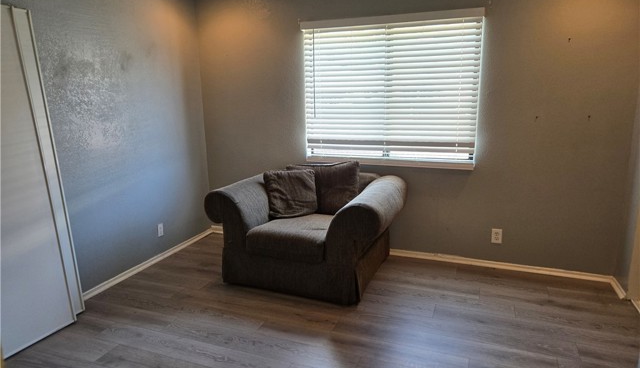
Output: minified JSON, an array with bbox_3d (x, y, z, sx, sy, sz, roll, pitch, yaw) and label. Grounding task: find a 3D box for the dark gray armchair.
[{"bbox_3d":[-0.081,0.345,3.566,1.420,0.800,0.950,4,13,20],"label":"dark gray armchair"}]

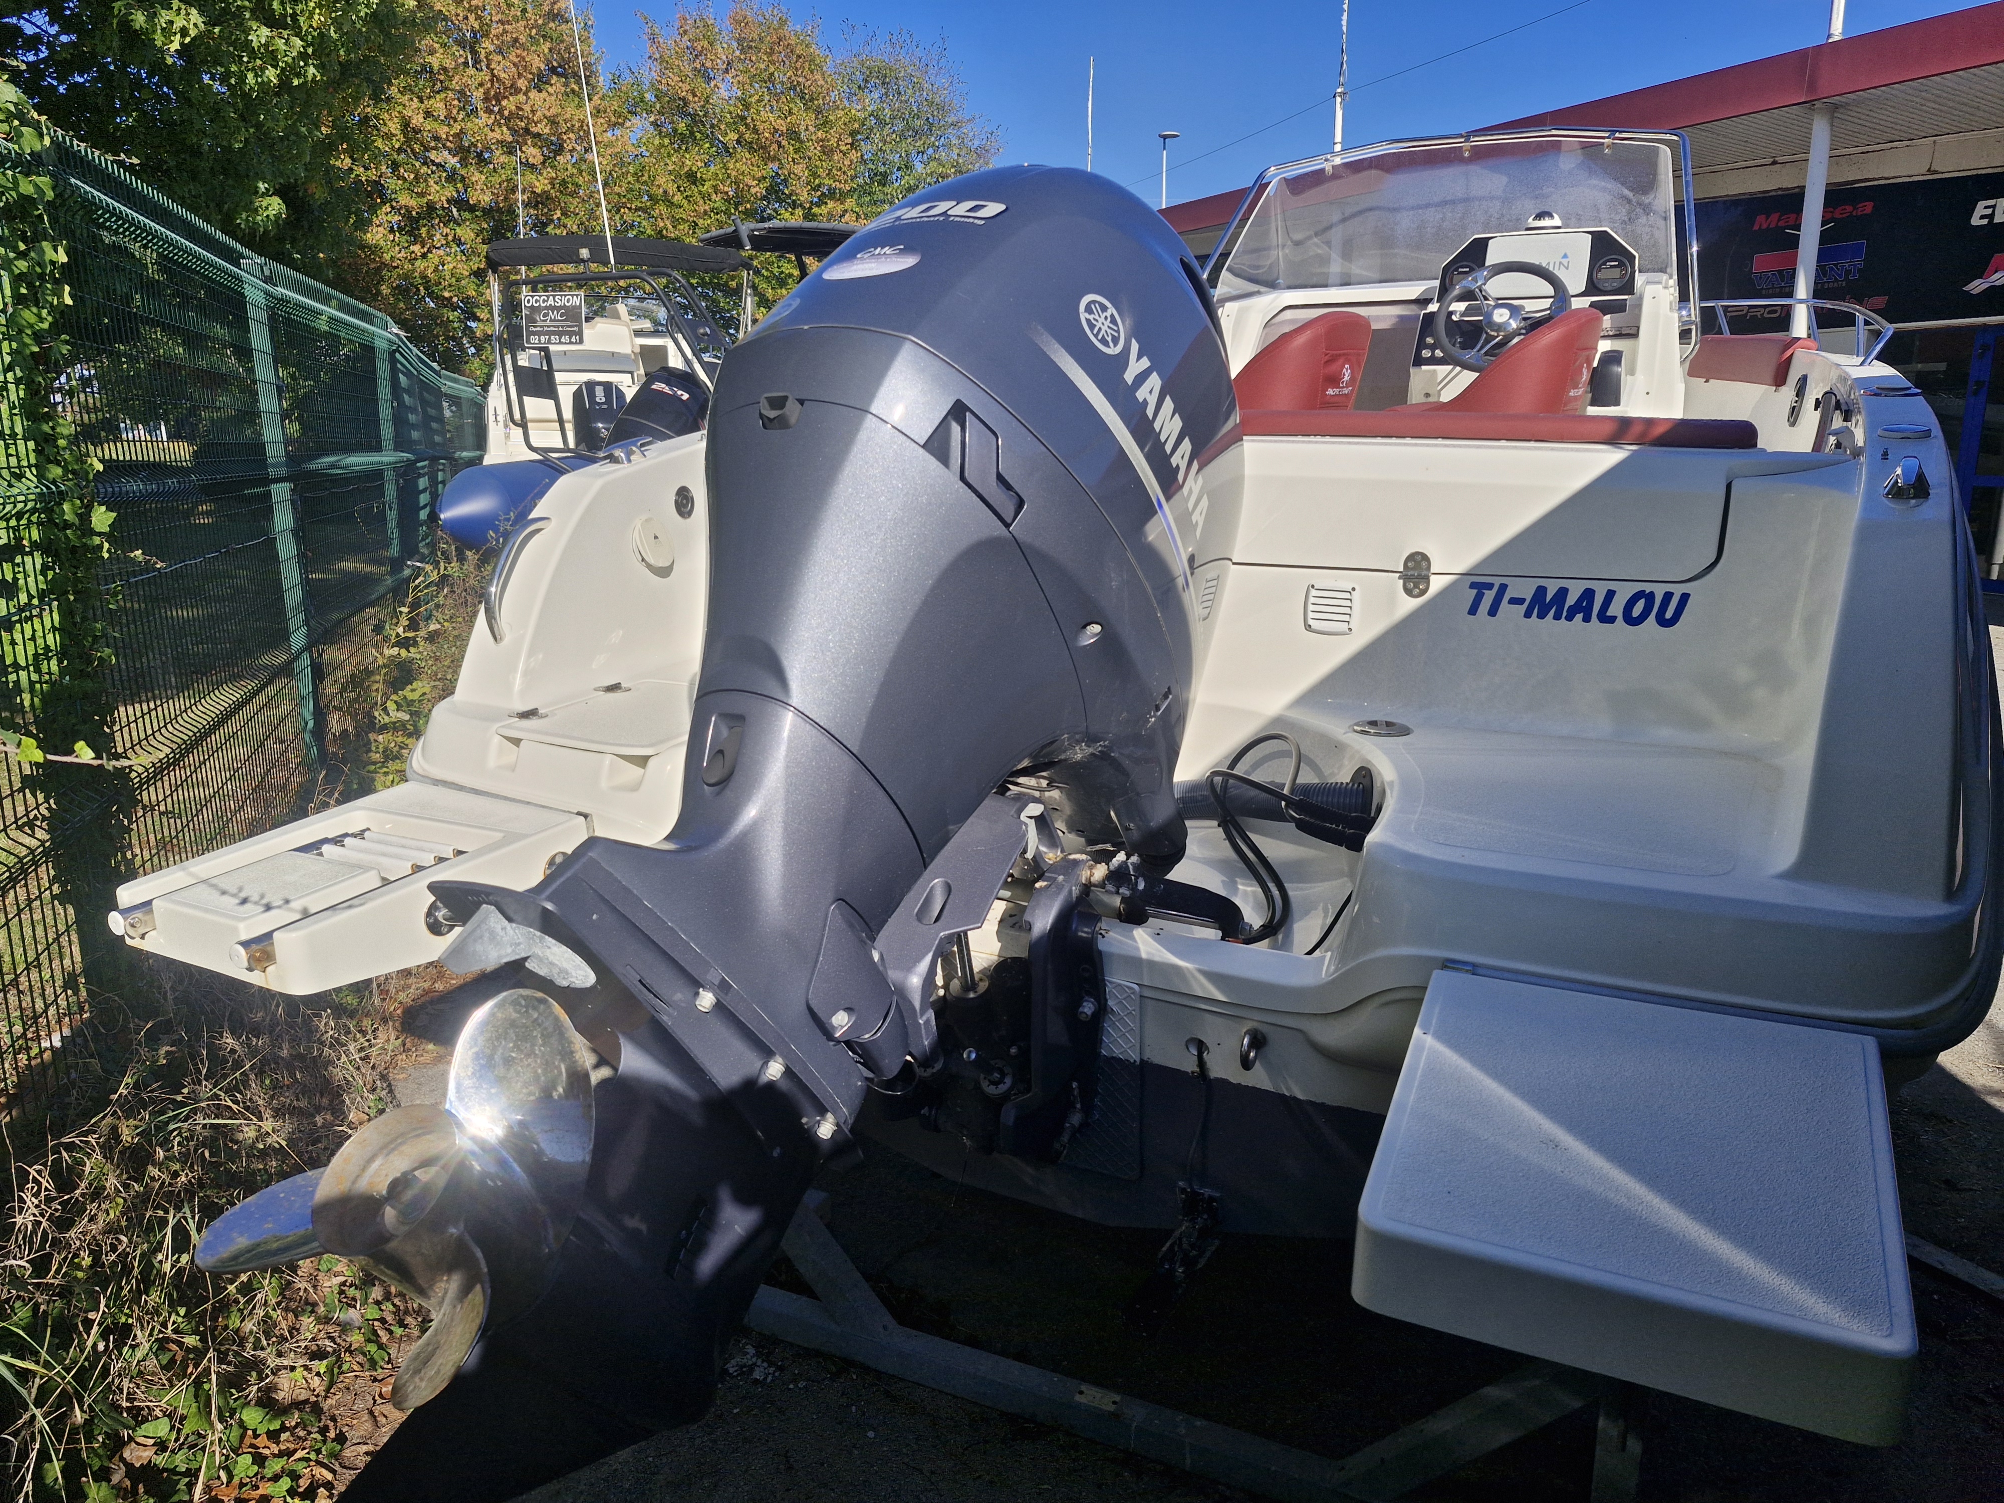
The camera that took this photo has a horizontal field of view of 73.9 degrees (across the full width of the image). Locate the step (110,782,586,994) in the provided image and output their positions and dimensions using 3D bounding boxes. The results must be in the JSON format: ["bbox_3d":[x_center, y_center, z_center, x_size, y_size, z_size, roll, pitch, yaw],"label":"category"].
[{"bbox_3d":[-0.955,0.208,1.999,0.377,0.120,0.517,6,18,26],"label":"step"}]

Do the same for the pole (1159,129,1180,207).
[{"bbox_3d":[4.135,-11.197,34.036,0.550,8.703,0.300,0,14,0],"label":"pole"}]

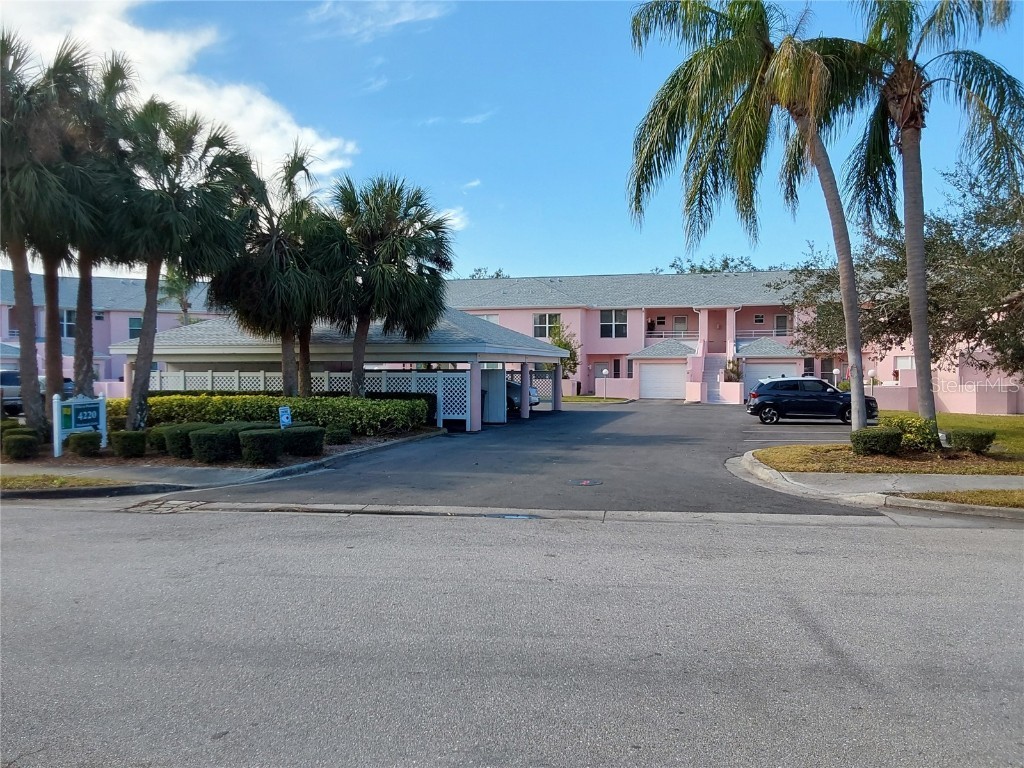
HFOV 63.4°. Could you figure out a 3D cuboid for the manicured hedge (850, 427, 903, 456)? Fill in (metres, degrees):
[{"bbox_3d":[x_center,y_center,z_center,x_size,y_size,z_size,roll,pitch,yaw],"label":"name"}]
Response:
[{"bbox_3d":[7.218,1.128,16.426,0.800,0.490,0.750,0,1,8],"label":"manicured hedge"}]

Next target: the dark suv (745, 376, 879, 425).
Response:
[{"bbox_3d":[9.940,0.545,27.613,4.040,1.570,1.770,0,1,12],"label":"dark suv"}]

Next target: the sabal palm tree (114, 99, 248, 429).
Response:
[{"bbox_3d":[-8.064,-2.802,20.148,3.200,8.200,3.200,0,1,12],"label":"sabal palm tree"}]

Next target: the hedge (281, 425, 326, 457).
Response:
[{"bbox_3d":[-4.148,1.118,16.420,0.880,0.570,0.750,0,1,9],"label":"hedge"}]

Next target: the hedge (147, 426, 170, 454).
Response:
[{"bbox_3d":[-7.254,1.140,17.163,0.650,0.500,0.650,0,1,9],"label":"hedge"}]

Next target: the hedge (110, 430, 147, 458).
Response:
[{"bbox_3d":[-7.432,1.158,16.073,0.640,0.500,0.580,0,1,9],"label":"hedge"}]

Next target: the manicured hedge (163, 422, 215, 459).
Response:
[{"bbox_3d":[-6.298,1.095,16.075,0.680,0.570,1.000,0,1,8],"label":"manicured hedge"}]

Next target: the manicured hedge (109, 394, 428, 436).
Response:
[{"bbox_3d":[-6.586,0.818,22.221,8.200,0.880,2.200,0,1,12],"label":"manicured hedge"}]

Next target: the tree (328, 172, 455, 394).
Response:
[{"bbox_3d":[-3.372,-2.211,22.767,3.500,7.000,3.500,0,1,9],"label":"tree"}]

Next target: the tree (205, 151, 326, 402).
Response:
[{"bbox_3d":[-6.743,-2.679,22.751,3.100,7.850,3.100,0,1,12],"label":"tree"}]

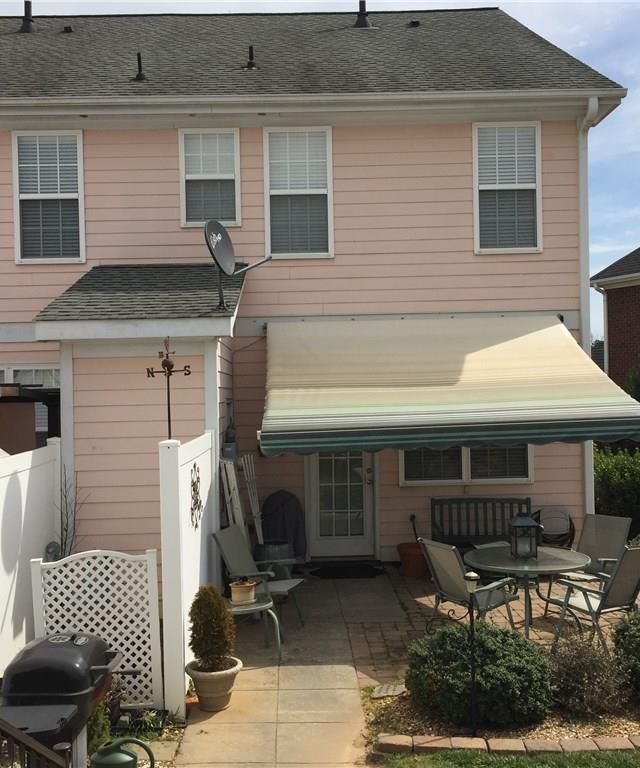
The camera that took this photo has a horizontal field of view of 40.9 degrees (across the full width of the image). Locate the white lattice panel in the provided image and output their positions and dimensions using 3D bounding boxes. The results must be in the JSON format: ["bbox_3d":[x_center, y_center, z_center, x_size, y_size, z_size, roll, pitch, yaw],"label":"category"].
[{"bbox_3d":[-1.499,1.654,5.780,0.840,1.060,0.060,-3,2,-6],"label":"white lattice panel"}]

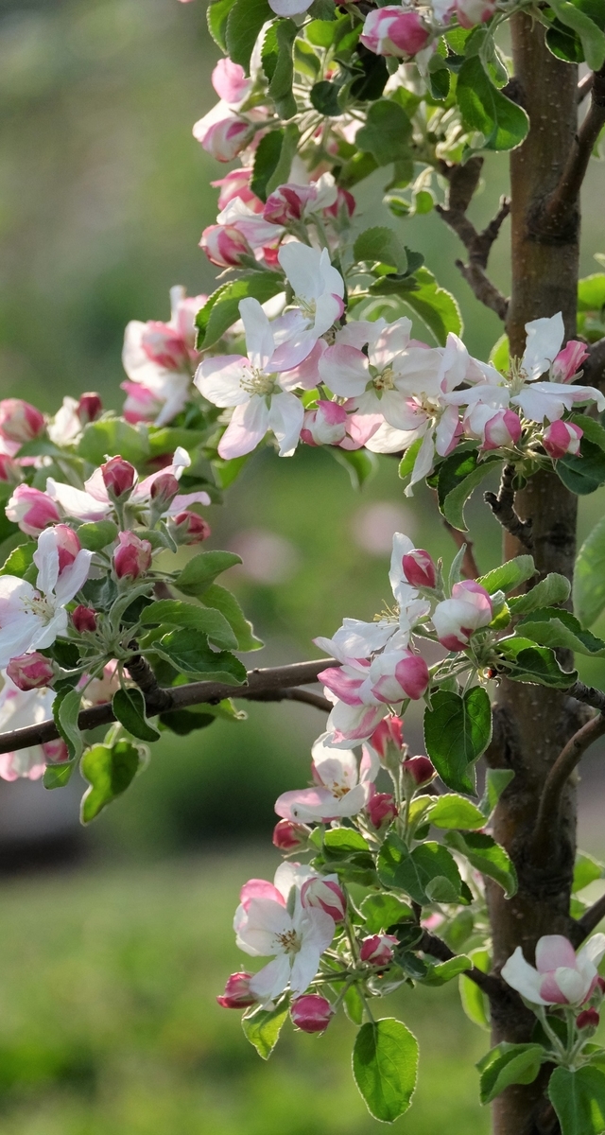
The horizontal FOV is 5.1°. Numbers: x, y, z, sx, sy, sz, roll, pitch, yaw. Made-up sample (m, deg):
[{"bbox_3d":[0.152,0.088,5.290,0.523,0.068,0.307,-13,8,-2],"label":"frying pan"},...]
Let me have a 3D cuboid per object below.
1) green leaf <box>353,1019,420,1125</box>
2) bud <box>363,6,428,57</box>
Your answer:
[{"bbox_3d":[0.027,0.162,2.190,0.021,0.034,0.007,-10,6,-6],"label":"green leaf"},{"bbox_3d":[0.029,-0.165,2.100,0.021,0.015,0.015,3,0,-15],"label":"bud"}]

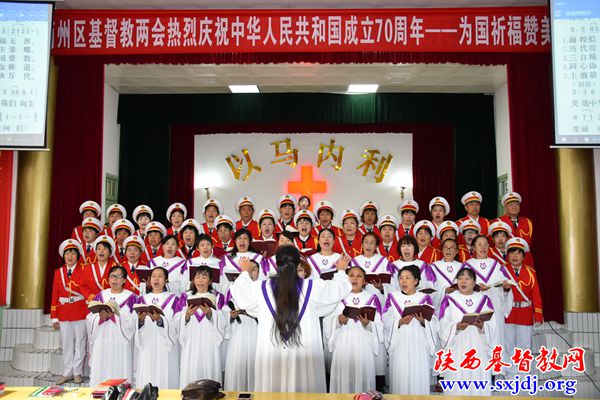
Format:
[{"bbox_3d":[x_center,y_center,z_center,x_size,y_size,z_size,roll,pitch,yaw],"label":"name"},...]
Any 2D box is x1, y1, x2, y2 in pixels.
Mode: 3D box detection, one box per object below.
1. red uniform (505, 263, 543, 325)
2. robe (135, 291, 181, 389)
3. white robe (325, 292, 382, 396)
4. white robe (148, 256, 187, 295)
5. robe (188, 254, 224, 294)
[{"bbox_3d":[2.486,1.055,6.170,0.490,0.680,0.270,-1,-5,12],"label":"red uniform"},{"bbox_3d":[-1.425,1.528,5.446,0.520,1.250,0.380,0,-5,-3],"label":"robe"},{"bbox_3d":[0.499,1.412,4.896,0.500,1.200,0.370,-1,-5,7],"label":"white robe"},{"bbox_3d":[-1.327,1.182,5.538,0.430,1.220,0.360,0,-5,-3],"label":"white robe"},{"bbox_3d":[-1.034,1.249,5.963,0.520,1.310,0.360,0,-5,-4],"label":"robe"}]

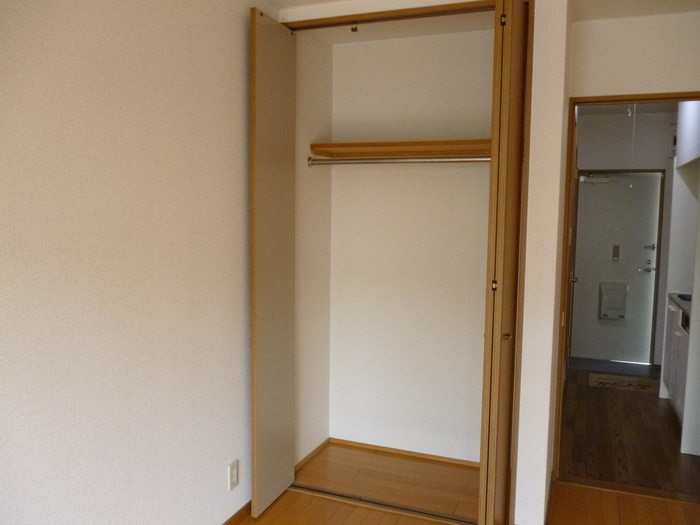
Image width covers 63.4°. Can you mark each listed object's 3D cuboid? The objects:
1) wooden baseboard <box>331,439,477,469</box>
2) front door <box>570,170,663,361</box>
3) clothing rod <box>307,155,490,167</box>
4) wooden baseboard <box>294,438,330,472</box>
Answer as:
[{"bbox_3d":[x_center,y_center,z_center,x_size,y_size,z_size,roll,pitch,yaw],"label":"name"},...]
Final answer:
[{"bbox_3d":[0.382,1.118,3.280,1.092,0.036,0.013,3,5,21],"label":"wooden baseboard"},{"bbox_3d":[2.666,0.048,5.701,0.755,1.913,0.050,3,5,21],"label":"front door"},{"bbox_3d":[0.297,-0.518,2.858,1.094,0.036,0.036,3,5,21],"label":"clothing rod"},{"bbox_3d":[-0.213,1.128,3.286,0.012,0.034,0.500,3,5,22],"label":"wooden baseboard"}]

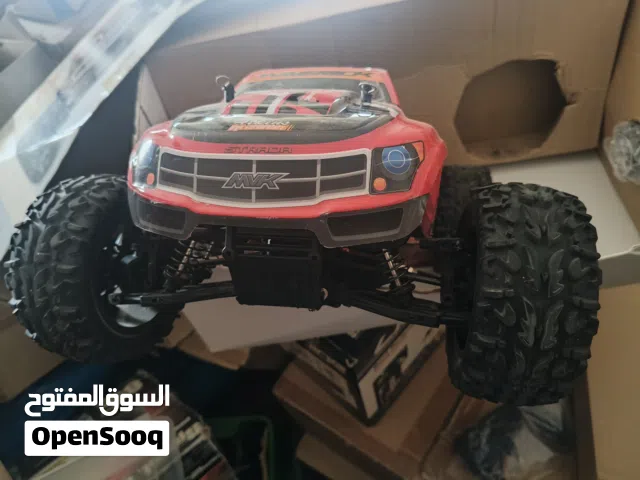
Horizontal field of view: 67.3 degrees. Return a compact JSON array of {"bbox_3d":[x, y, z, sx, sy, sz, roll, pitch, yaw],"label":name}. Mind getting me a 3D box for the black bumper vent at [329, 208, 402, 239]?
[{"bbox_3d":[0.021,-0.007,0.217,0.036,0.015,0.010,-1,11,-8],"label":"black bumper vent"}]

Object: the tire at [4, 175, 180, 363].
[{"bbox_3d":[-0.143,0.018,0.321,0.057,0.122,0.122,-1,10,10],"label":"tire"}]

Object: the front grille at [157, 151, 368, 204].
[{"bbox_3d":[-0.028,-0.030,0.216,0.098,0.025,0.014,3,11,10],"label":"front grille"}]

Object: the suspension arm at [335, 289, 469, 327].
[{"bbox_3d":[0.047,0.035,0.285,0.076,0.016,0.034,7,12,9],"label":"suspension arm"}]

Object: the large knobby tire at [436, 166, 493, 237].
[{"bbox_3d":[0.158,-0.021,0.545,0.057,0.122,0.122,5,11,9],"label":"large knobby tire"}]

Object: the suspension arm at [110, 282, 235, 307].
[{"bbox_3d":[-0.082,0.028,0.307,0.076,0.016,0.034,-1,10,10],"label":"suspension arm"}]

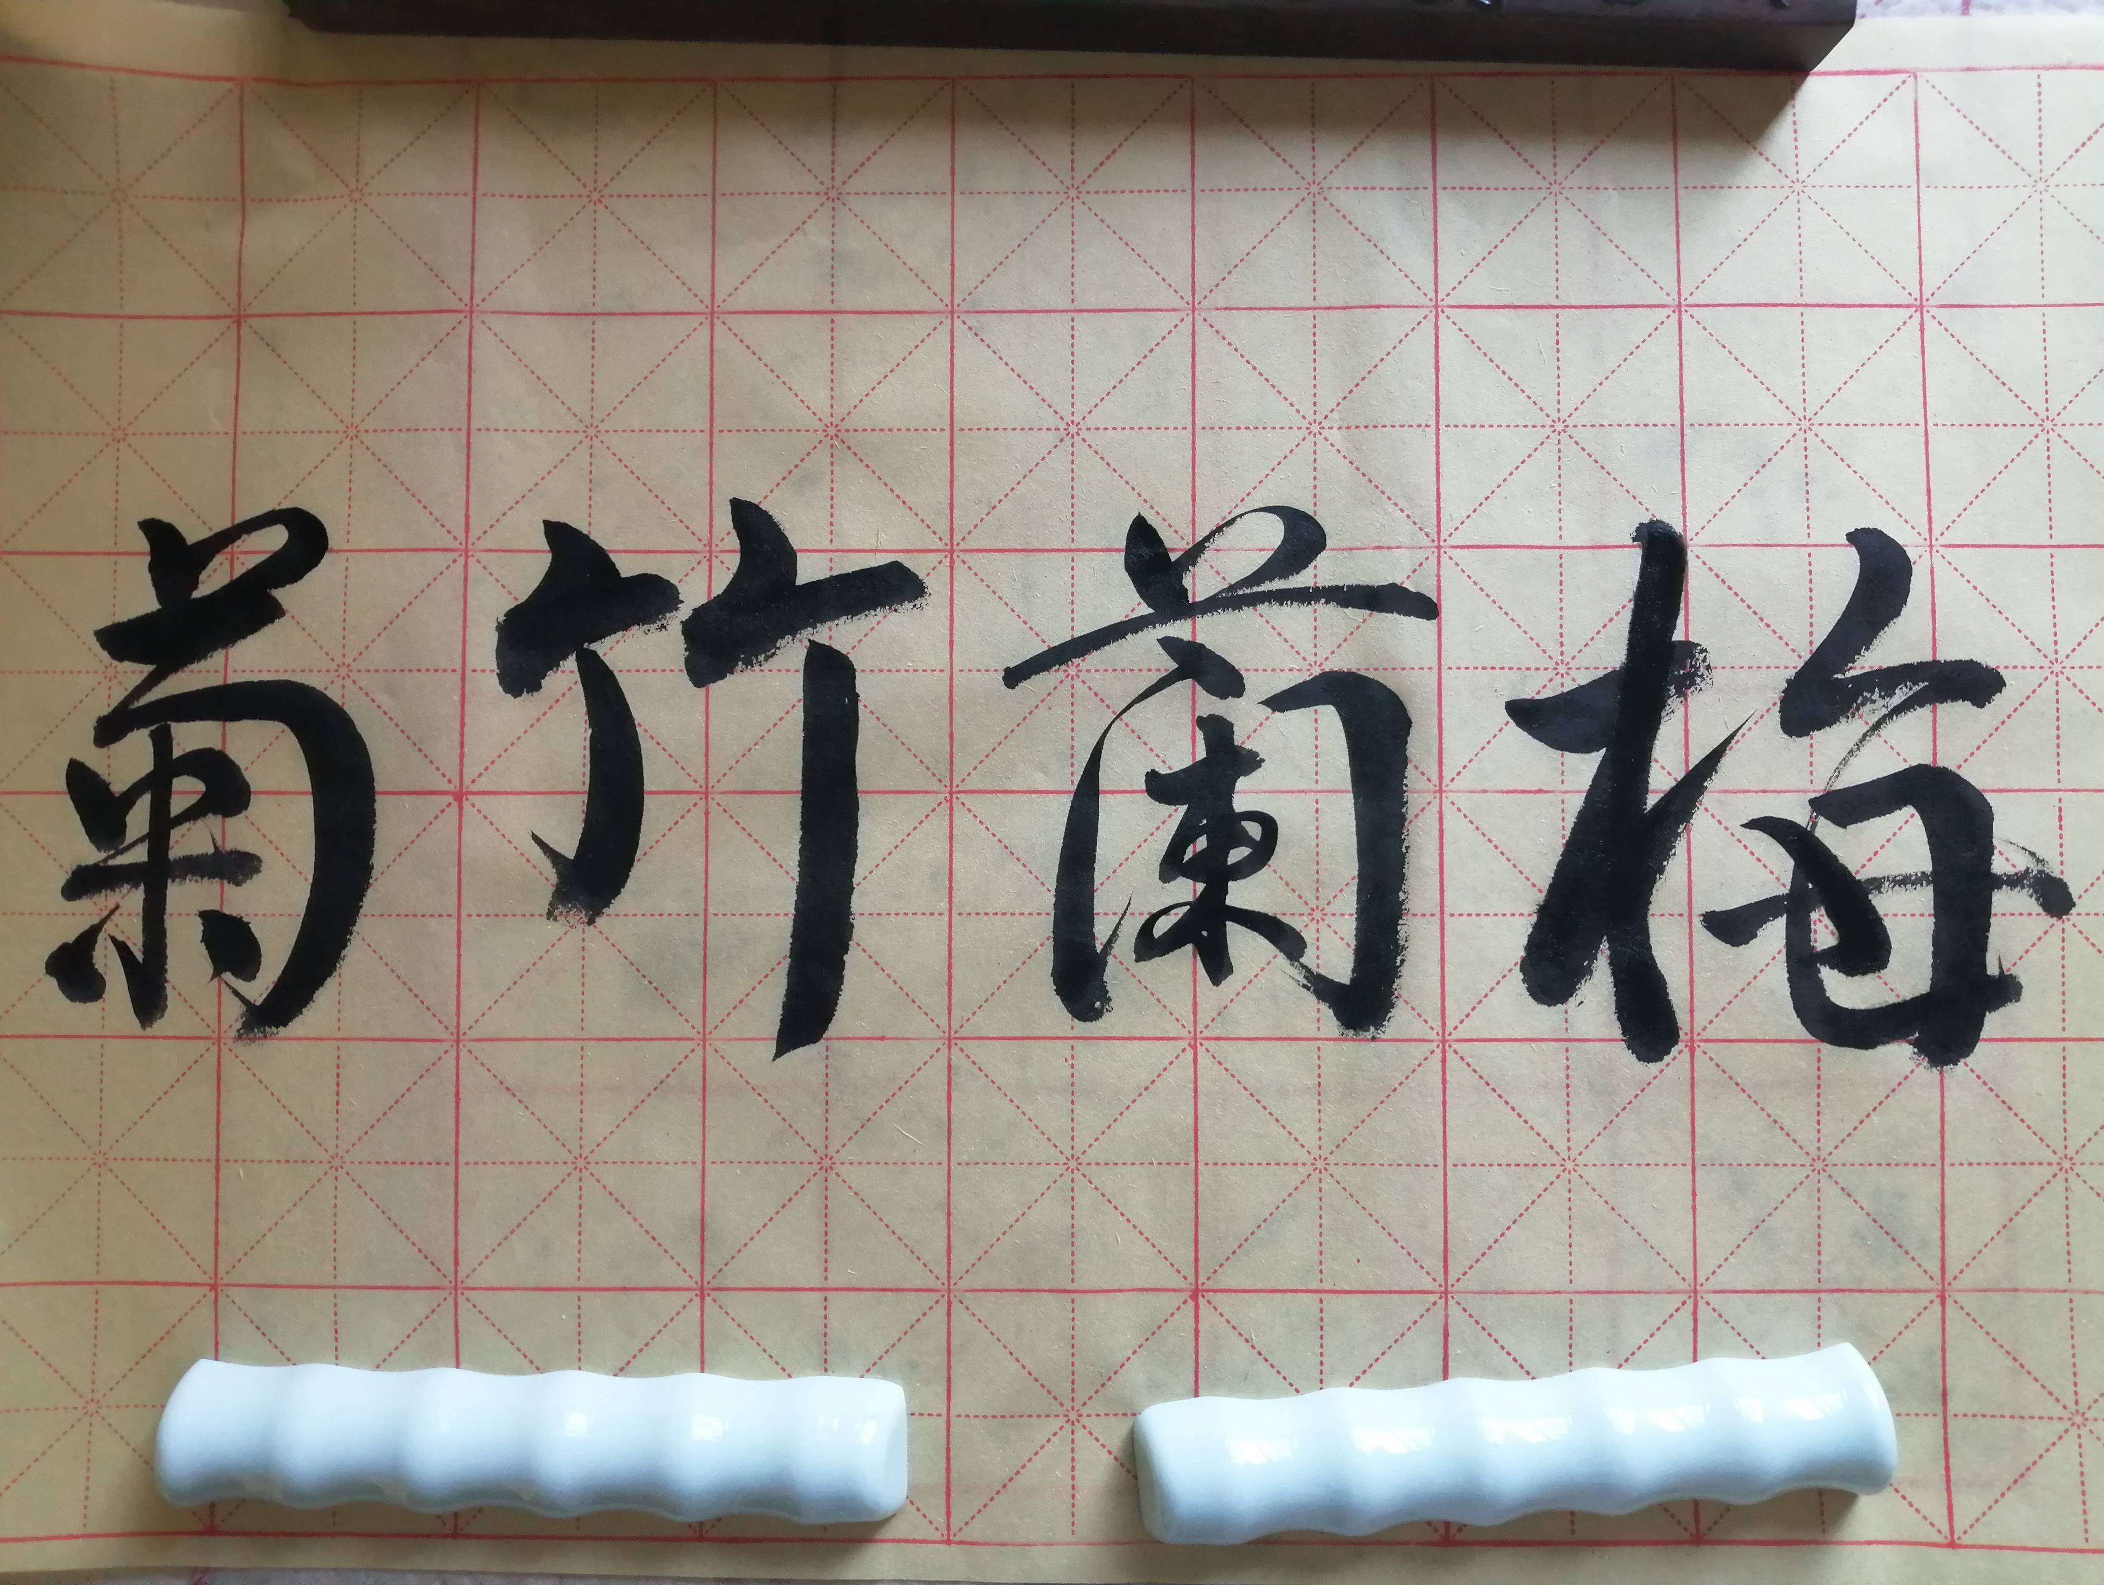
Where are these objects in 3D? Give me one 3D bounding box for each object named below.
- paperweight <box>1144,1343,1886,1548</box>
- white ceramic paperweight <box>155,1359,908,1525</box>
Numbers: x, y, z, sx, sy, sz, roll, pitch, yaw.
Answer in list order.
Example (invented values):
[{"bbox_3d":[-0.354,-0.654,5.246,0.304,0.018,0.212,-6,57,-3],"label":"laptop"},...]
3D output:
[{"bbox_3d":[0.102,0.148,0.353,0.164,0.017,0.032,-5,87,0],"label":"paperweight"},{"bbox_3d":[-0.116,0.148,0.356,0.164,0.017,0.032,1,87,1],"label":"white ceramic paperweight"}]

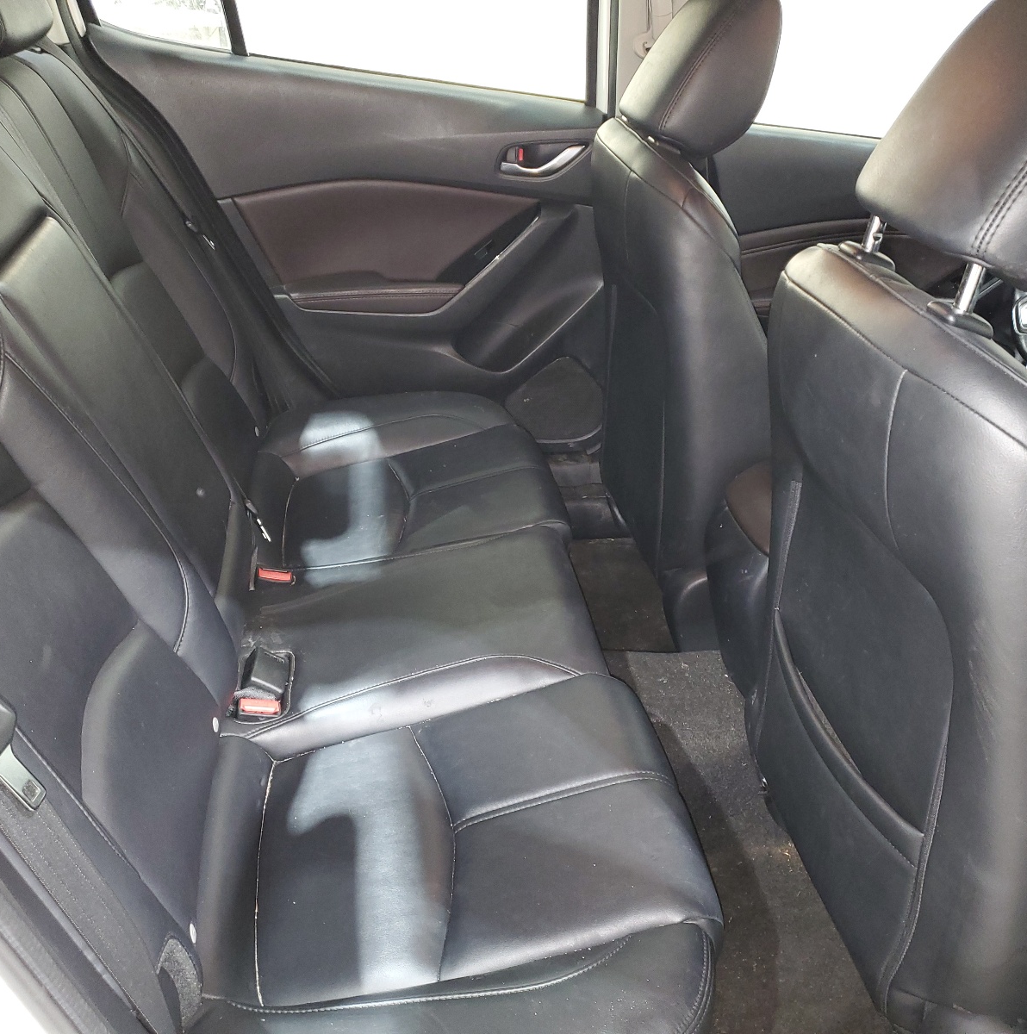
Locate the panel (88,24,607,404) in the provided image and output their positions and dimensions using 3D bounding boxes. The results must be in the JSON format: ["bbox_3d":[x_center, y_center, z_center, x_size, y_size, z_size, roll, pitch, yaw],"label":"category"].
[{"bbox_3d":[-0.252,-0.444,1.842,0.860,0.690,0.115,-1,31,-10],"label":"panel"}]

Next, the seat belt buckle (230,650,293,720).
[{"bbox_3d":[-0.306,0.211,1.280,0.060,0.055,0.072,-1,31,-10],"label":"seat belt buckle"}]

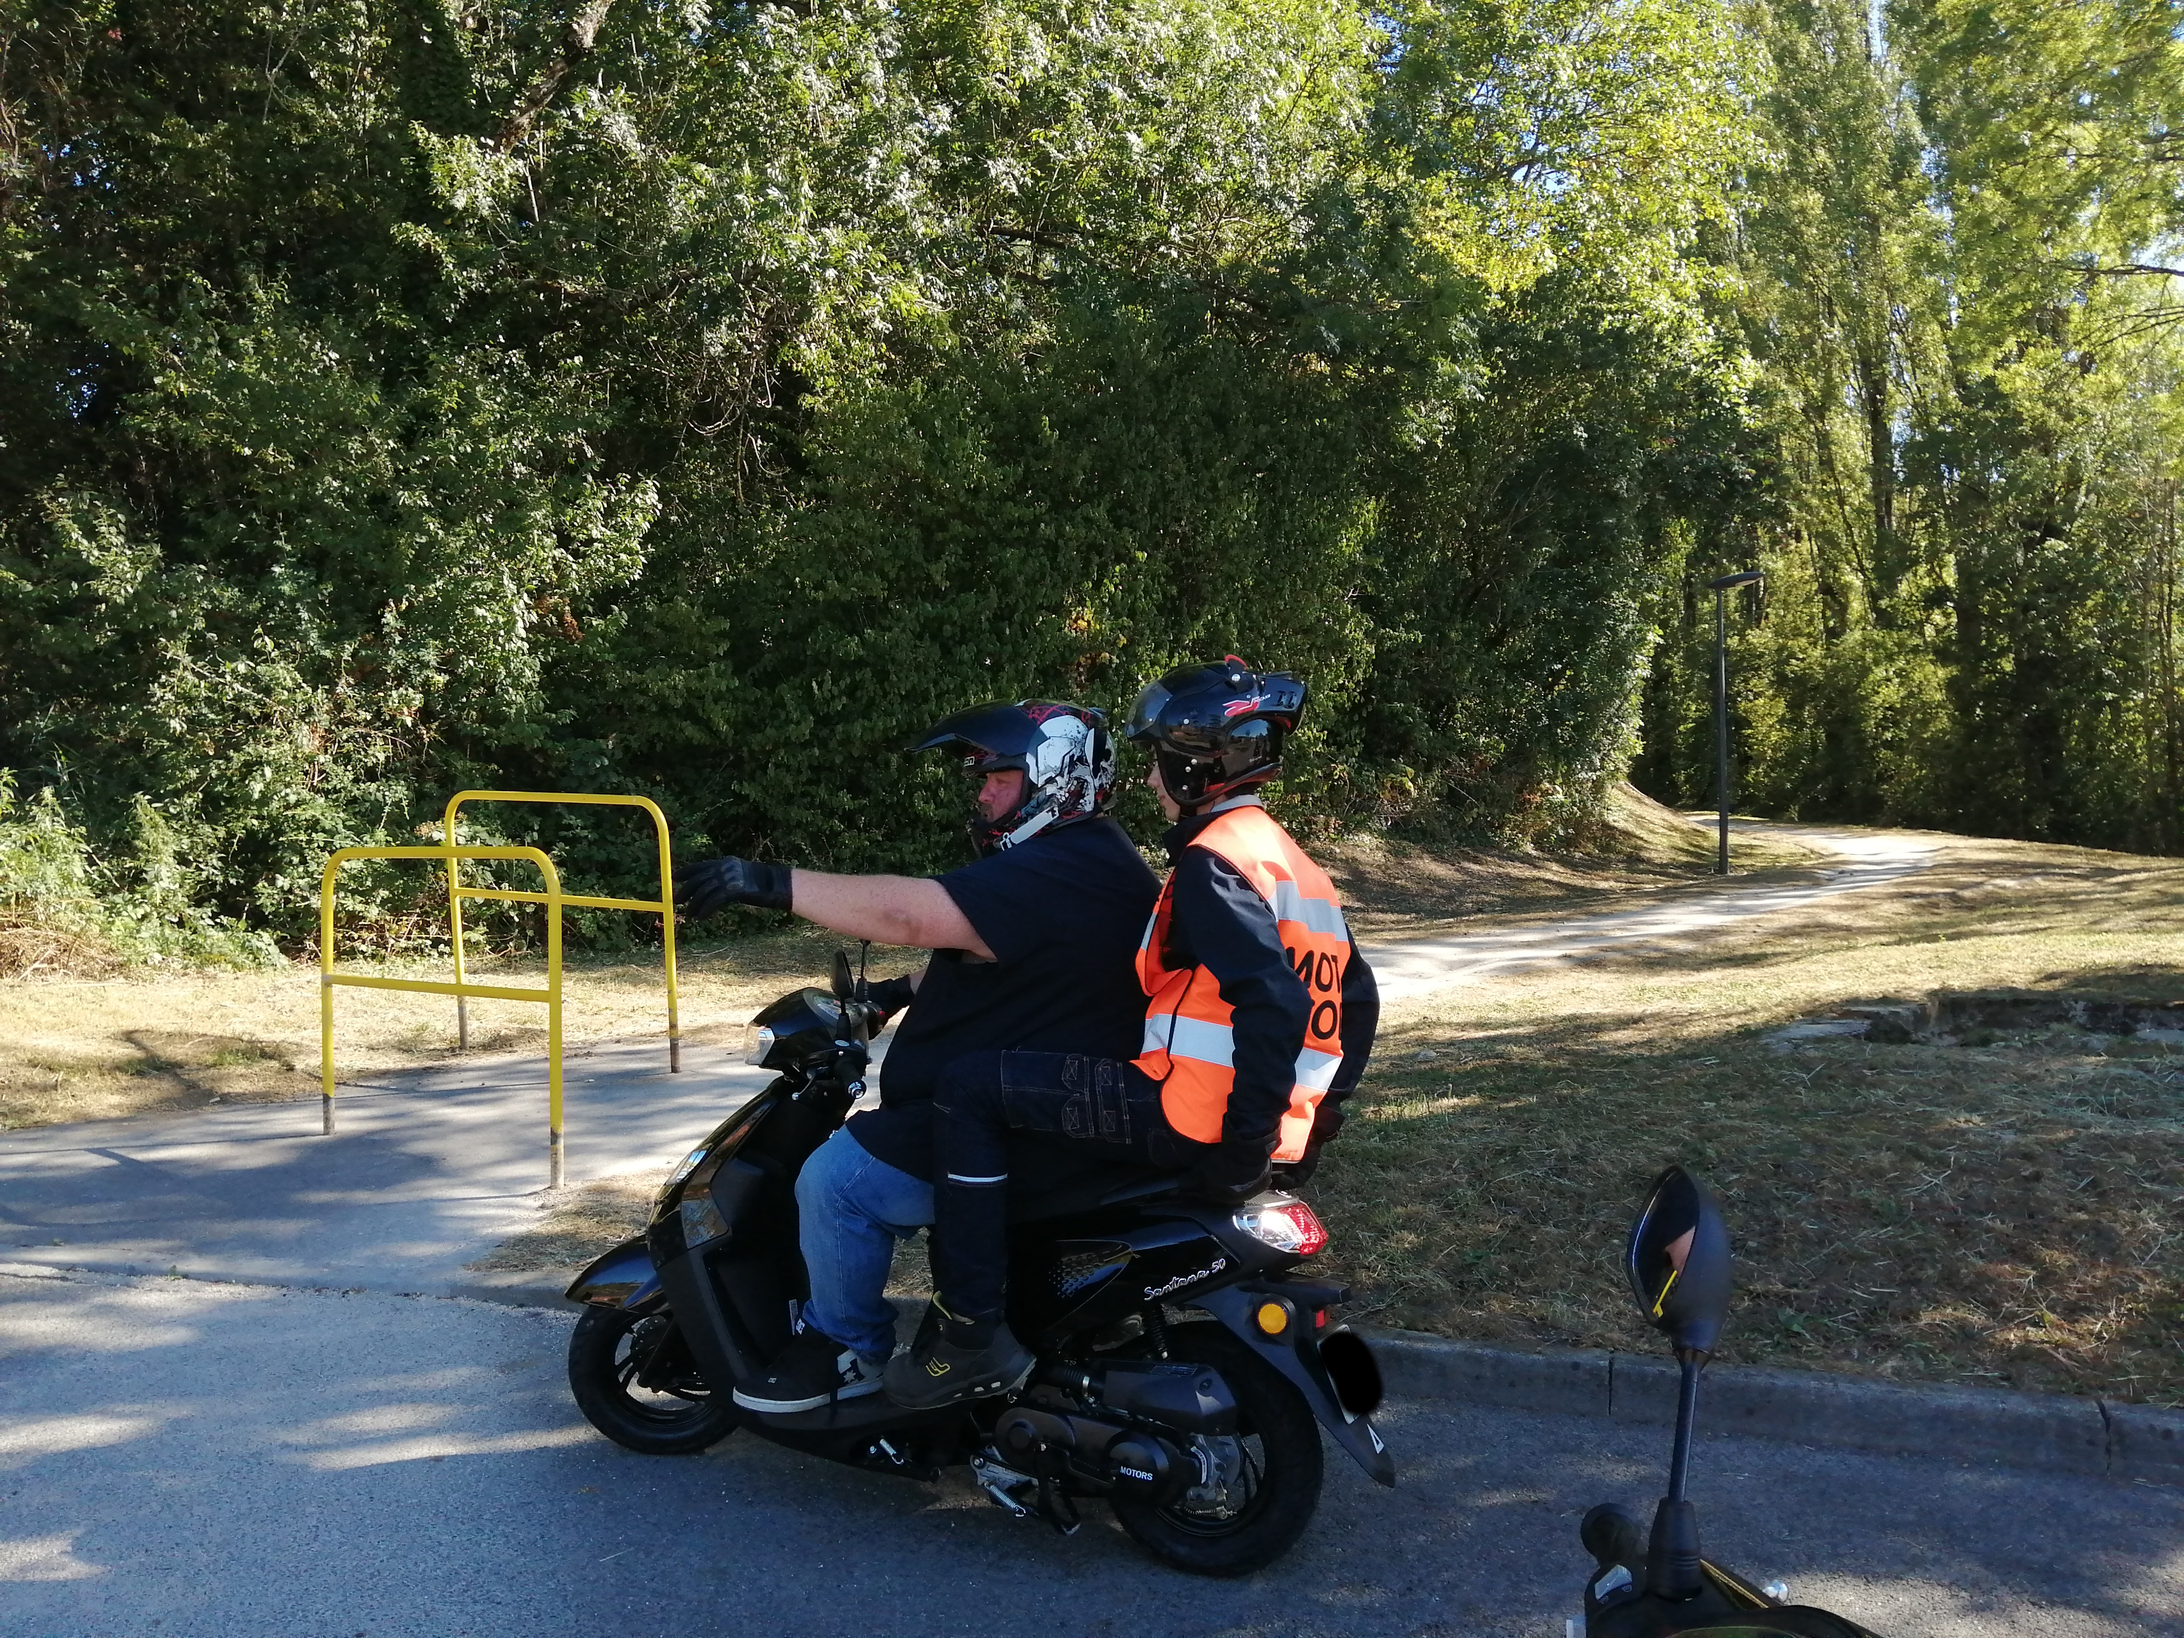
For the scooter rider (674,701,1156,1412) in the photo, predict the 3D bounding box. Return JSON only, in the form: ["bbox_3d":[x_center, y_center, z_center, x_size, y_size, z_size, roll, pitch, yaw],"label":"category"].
[{"bbox_3d":[-0.264,0.462,3.221,0.930,1.380,0.660,-1,0,26],"label":"scooter rider"}]

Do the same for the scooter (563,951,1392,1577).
[{"bbox_3d":[-0.318,0.819,3.281,1.870,1.120,0.700,-1,0,26],"label":"scooter"}]

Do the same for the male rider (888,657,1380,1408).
[{"bbox_3d":[0.085,0.403,3.080,0.860,1.380,0.600,-1,0,26],"label":"male rider"}]

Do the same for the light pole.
[{"bbox_3d":[9.227,-1.369,23.500,0.850,4.380,0.400,-1,0,23],"label":"light pole"}]

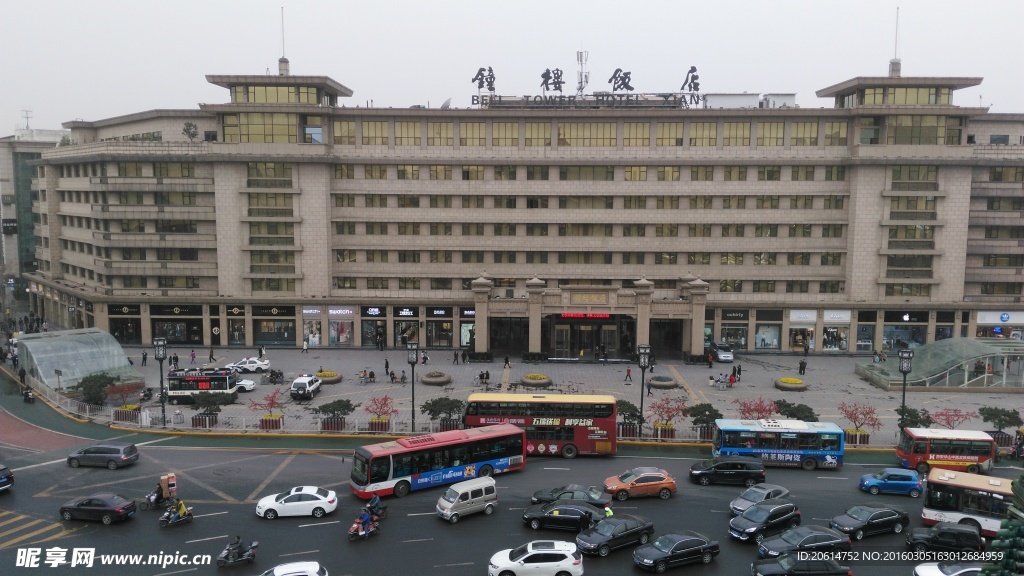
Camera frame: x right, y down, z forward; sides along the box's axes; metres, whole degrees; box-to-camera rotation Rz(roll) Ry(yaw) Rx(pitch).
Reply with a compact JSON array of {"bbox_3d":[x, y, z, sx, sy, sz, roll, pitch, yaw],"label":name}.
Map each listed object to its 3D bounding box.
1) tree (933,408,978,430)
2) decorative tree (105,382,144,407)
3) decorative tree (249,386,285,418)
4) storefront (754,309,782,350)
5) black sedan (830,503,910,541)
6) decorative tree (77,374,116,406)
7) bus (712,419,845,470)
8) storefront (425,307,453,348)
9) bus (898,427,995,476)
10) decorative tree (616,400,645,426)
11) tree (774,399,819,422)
[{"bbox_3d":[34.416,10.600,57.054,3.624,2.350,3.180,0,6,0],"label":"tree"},{"bbox_3d":[-32.648,9.108,61.586,2.900,1.950,2.300,0,8,1],"label":"decorative tree"},{"bbox_3d":[-19.984,9.258,59.652,2.650,2.300,2.200,0,8,1],"label":"decorative tree"},{"bbox_3d":[32.257,5.183,92.566,3.490,5.340,1.000,1,6,1],"label":"storefront"},{"bbox_3d":[20.716,13.265,42.410,4.850,1.480,1.830,-2,8,-19],"label":"black sedan"},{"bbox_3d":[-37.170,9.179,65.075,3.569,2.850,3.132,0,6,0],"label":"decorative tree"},{"bbox_3d":[18.977,11.193,52.438,8.349,2.973,2.436,1,6,6],"label":"bus"},{"bbox_3d":[-9.478,5.041,94.880,3.618,5.413,0.800,0,6,1],"label":"storefront"},{"bbox_3d":[30.947,11.621,52.328,5.850,2.740,2.180,1,6,6],"label":"bus"},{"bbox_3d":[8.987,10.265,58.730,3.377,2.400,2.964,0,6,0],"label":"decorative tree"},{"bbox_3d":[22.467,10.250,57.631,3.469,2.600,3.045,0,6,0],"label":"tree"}]

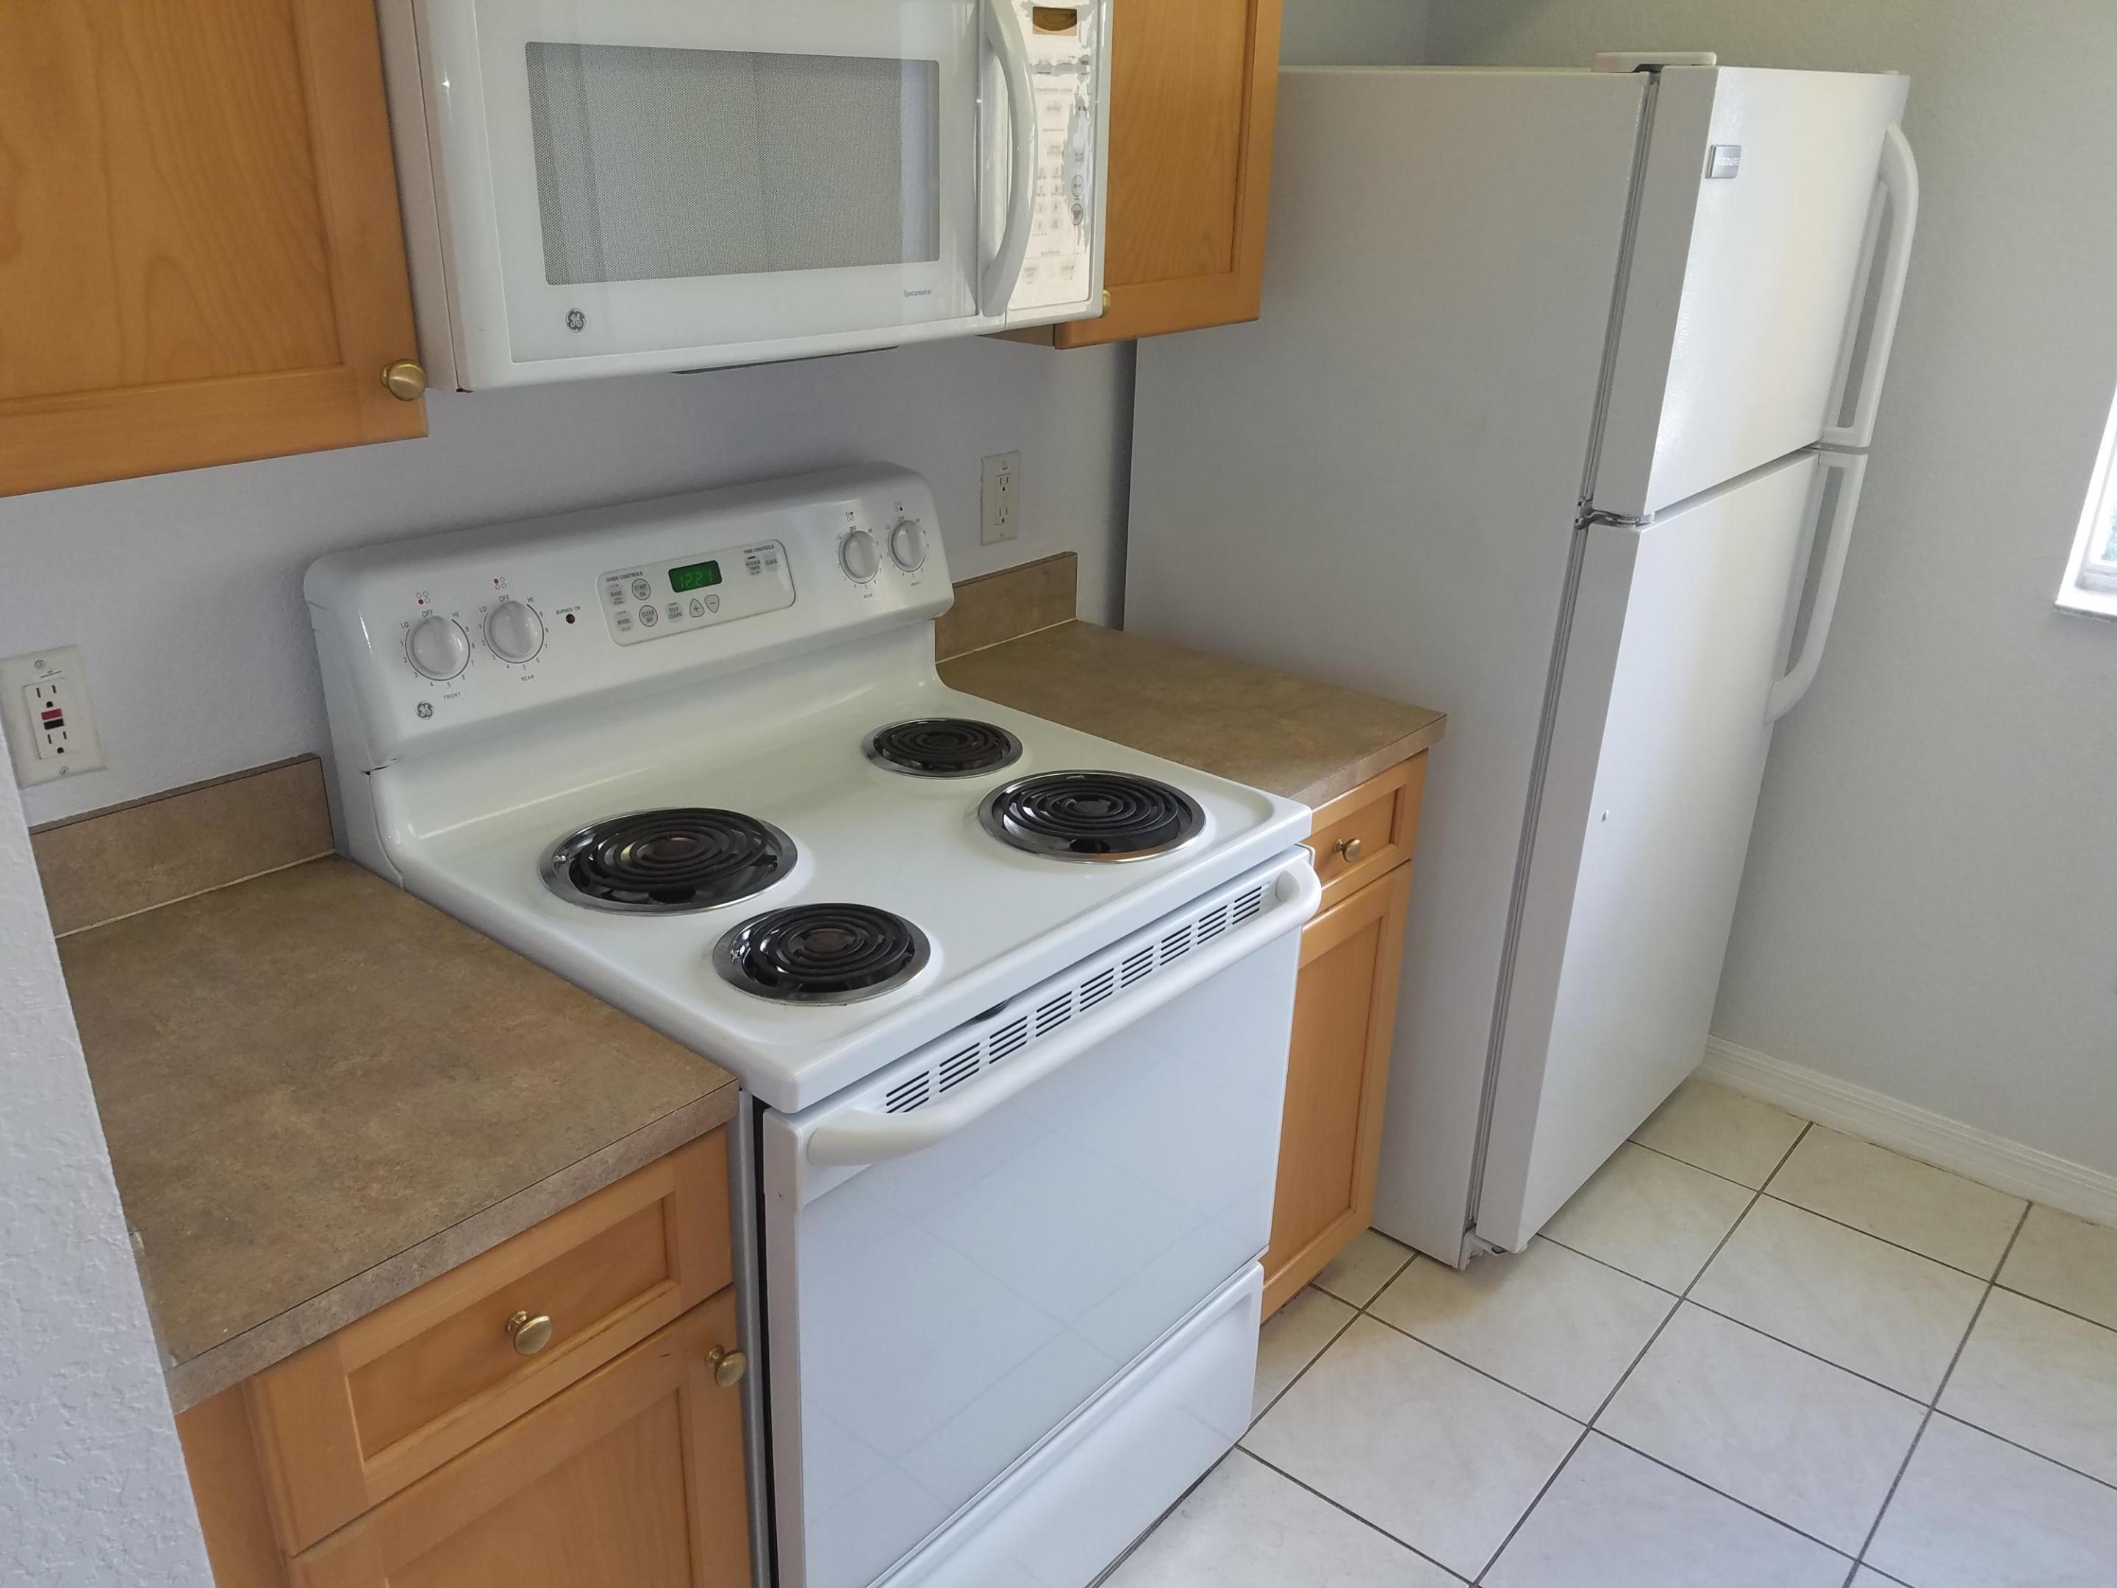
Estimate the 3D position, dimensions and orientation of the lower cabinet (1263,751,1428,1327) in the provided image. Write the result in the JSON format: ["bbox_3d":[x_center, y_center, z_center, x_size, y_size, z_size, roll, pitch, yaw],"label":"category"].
[{"bbox_3d":[0.108,0.306,2.250,0.639,0.864,0.370,19,28,36],"label":"lower cabinet"}]

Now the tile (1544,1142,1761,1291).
[{"bbox_3d":[0.908,0.662,2.587,0.335,0.010,0.335,19,28,36],"label":"tile"}]

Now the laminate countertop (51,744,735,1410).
[{"bbox_3d":[-0.627,0.164,1.236,0.637,0.134,0.430,19,28,36],"label":"laminate countertop"}]

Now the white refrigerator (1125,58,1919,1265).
[{"bbox_3d":[0.650,-0.217,2.499,0.814,1.668,0.735,19,28,36],"label":"white refrigerator"}]

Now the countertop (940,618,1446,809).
[{"bbox_3d":[0.129,-0.114,2.090,0.637,0.034,0.391,19,28,36],"label":"countertop"}]

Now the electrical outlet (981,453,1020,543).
[{"bbox_3d":[-0.081,-0.410,2.217,0.009,0.121,0.073,19,28,36],"label":"electrical outlet"}]

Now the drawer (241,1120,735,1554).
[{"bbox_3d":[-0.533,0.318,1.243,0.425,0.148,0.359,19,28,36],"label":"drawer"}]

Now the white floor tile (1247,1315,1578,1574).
[{"bbox_3d":[0.471,0.850,2.102,0.335,0.010,0.335,19,28,36],"label":"white floor tile"}]

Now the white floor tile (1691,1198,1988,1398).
[{"bbox_3d":[1.168,0.752,2.388,0.335,0.010,0.335,19,28,36],"label":"white floor tile"}]

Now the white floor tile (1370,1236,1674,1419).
[{"bbox_3d":[0.690,0.756,2.344,0.335,0.010,0.335,19,28,36],"label":"white floor tile"}]

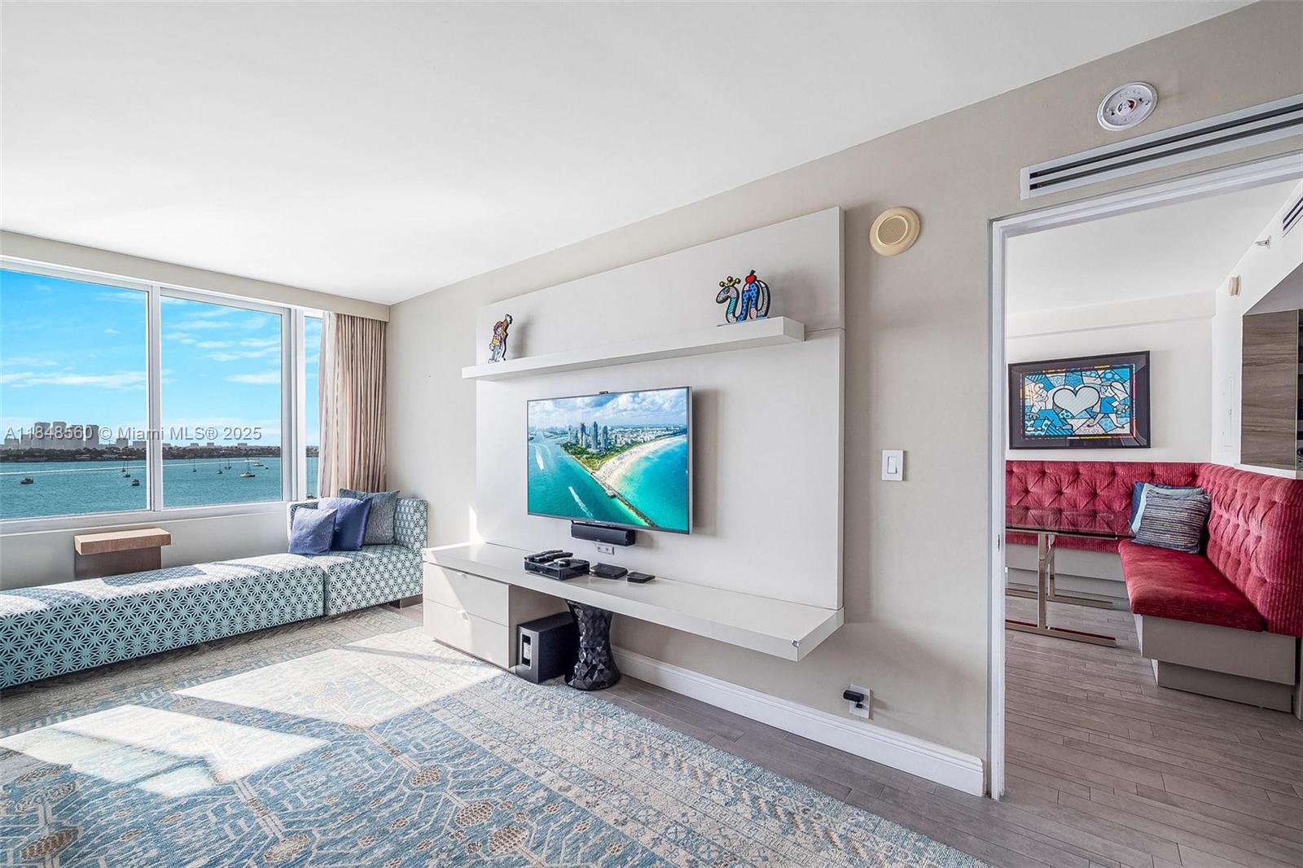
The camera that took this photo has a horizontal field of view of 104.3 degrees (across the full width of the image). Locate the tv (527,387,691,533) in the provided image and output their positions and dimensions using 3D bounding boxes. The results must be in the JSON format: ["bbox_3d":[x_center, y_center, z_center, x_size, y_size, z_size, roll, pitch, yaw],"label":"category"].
[{"bbox_3d":[-0.274,0.136,2.765,1.198,0.696,0.050,-1,-1,38],"label":"tv"}]

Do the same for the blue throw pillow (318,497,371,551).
[{"bbox_3d":[-2.446,0.701,4.050,0.410,0.420,0.140,0,-16,-9],"label":"blue throw pillow"}]

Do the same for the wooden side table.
[{"bbox_3d":[-3.539,1.025,3.398,0.380,0.675,0.410,-1,-1,38],"label":"wooden side table"}]

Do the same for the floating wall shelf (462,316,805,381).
[{"bbox_3d":[-0.285,-0.397,2.653,2.146,0.067,0.216,-1,-1,38],"label":"floating wall shelf"}]

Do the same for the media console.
[{"bbox_3d":[-0.314,0.962,2.565,2.380,0.515,0.470,-1,-1,38],"label":"media console"}]

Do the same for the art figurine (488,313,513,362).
[{"bbox_3d":[-0.937,-0.585,3.148,0.200,0.295,0.060,-1,-1,38],"label":"art figurine"}]

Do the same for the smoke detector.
[{"bbox_3d":[1.451,-1.000,1.545,0.135,0.135,0.030,-1,-1,38],"label":"smoke detector"}]

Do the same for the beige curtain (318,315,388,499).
[{"bbox_3d":[-2.579,0.163,4.395,0.140,2.405,0.510,-1,-1,38],"label":"beige curtain"}]

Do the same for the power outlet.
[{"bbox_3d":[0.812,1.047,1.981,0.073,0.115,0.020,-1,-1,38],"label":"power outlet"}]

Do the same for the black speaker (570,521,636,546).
[{"bbox_3d":[-0.254,0.527,2.664,0.395,0.077,0.075,-1,-1,38],"label":"black speaker"}]

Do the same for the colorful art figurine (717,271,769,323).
[{"bbox_3d":[0.386,-0.564,2.119,0.230,0.220,0.070,-1,-1,38],"label":"colorful art figurine"}]

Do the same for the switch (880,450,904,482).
[{"bbox_3d":[0.919,0.120,1.930,0.071,0.115,0.012,-1,-1,38],"label":"switch"}]

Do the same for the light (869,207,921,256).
[{"bbox_3d":[0.948,-0.794,1.979,0.187,0.187,0.040,-1,-1,38],"label":"light"}]

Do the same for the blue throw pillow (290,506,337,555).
[{"bbox_3d":[-2.522,0.725,3.776,0.340,0.345,0.120,0,-15,0],"label":"blue throw pillow"}]

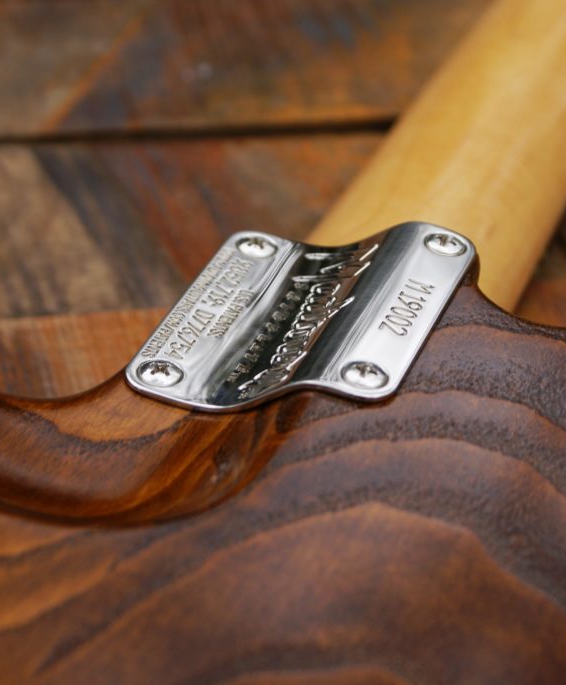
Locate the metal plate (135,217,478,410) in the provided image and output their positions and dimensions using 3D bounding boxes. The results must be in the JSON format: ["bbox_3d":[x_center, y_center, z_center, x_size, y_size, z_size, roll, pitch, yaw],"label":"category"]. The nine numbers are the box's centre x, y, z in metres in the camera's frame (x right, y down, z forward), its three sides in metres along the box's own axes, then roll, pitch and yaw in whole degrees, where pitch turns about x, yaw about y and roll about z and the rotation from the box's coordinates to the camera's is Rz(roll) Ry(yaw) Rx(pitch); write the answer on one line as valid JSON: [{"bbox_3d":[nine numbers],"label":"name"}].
[{"bbox_3d":[0.004,-0.006,0.403,0.051,0.013,0.064,15,34,14],"label":"metal plate"}]

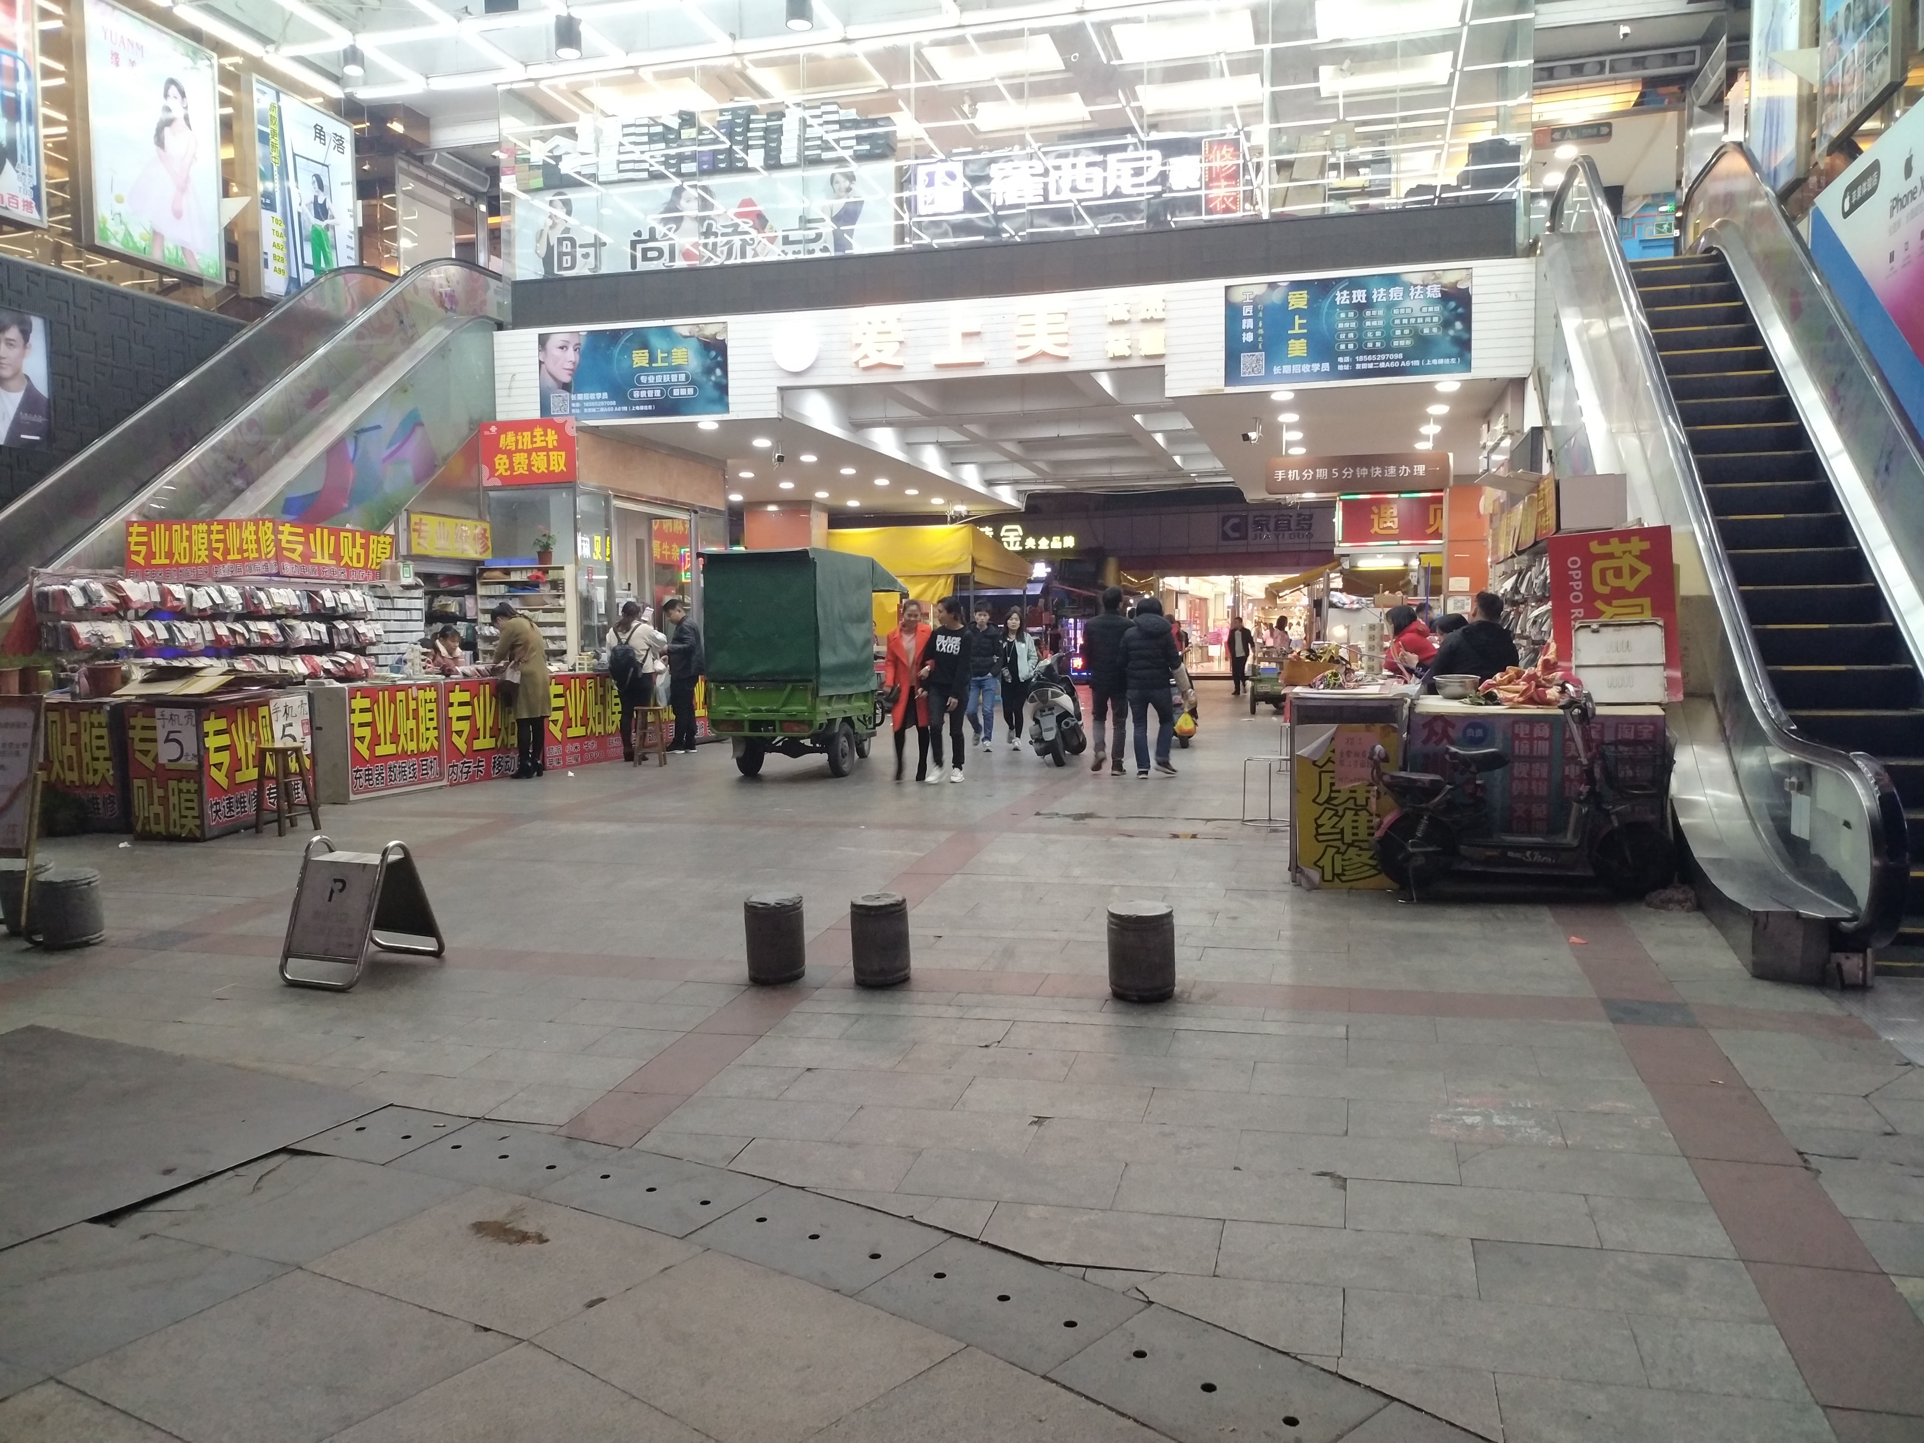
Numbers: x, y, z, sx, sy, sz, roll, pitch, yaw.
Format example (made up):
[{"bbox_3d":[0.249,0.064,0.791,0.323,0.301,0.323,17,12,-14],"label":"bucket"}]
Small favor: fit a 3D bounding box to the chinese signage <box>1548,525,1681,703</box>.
[{"bbox_3d":[3.534,-0.556,8.102,0.640,0.940,0.060,-4,2,15],"label":"chinese signage"}]

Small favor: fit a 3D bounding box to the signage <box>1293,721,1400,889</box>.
[{"bbox_3d":[2.115,0.458,8.210,0.570,0.900,0.040,0,3,16],"label":"signage"}]

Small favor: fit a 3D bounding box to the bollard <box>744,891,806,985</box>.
[{"bbox_3d":[-0.830,0.967,6.698,0.260,0.370,0.260,-2,5,0],"label":"bollard"}]

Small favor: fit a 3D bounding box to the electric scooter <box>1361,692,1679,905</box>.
[{"bbox_3d":[2.792,0.355,7.560,1.460,1.040,0.580,0,3,11],"label":"electric scooter"}]

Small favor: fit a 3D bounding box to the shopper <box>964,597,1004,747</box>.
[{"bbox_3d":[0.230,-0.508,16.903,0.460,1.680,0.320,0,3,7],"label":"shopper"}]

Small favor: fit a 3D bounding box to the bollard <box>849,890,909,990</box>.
[{"bbox_3d":[-0.355,0.960,6.609,0.255,0.375,0.255,-3,5,0],"label":"bollard"}]

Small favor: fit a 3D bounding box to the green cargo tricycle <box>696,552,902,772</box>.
[{"bbox_3d":[-1.393,-0.551,14.521,1.070,2.060,2.950,0,4,15],"label":"green cargo tricycle"}]

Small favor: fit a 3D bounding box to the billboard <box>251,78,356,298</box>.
[{"bbox_3d":[-6.574,-5.175,15.125,0.150,2.070,1.440,0,3,15],"label":"billboard"}]

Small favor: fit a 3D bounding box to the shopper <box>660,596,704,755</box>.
[{"bbox_3d":[-3.112,-0.513,16.752,0.450,1.740,0.500,-1,3,-6],"label":"shopper"}]

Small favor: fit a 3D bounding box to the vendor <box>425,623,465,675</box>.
[{"bbox_3d":[-5.046,-0.212,14.641,0.440,1.470,0.440,1,4,27],"label":"vendor"}]

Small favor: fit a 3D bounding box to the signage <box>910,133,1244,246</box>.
[{"bbox_3d":[1.087,-5.268,14.892,3.340,0.819,0.120,0,4,15],"label":"signage"}]

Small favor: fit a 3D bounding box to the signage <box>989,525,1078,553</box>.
[{"bbox_3d":[1.873,-5.211,43.000,2.900,0.820,0.200,0,3,15],"label":"signage"}]

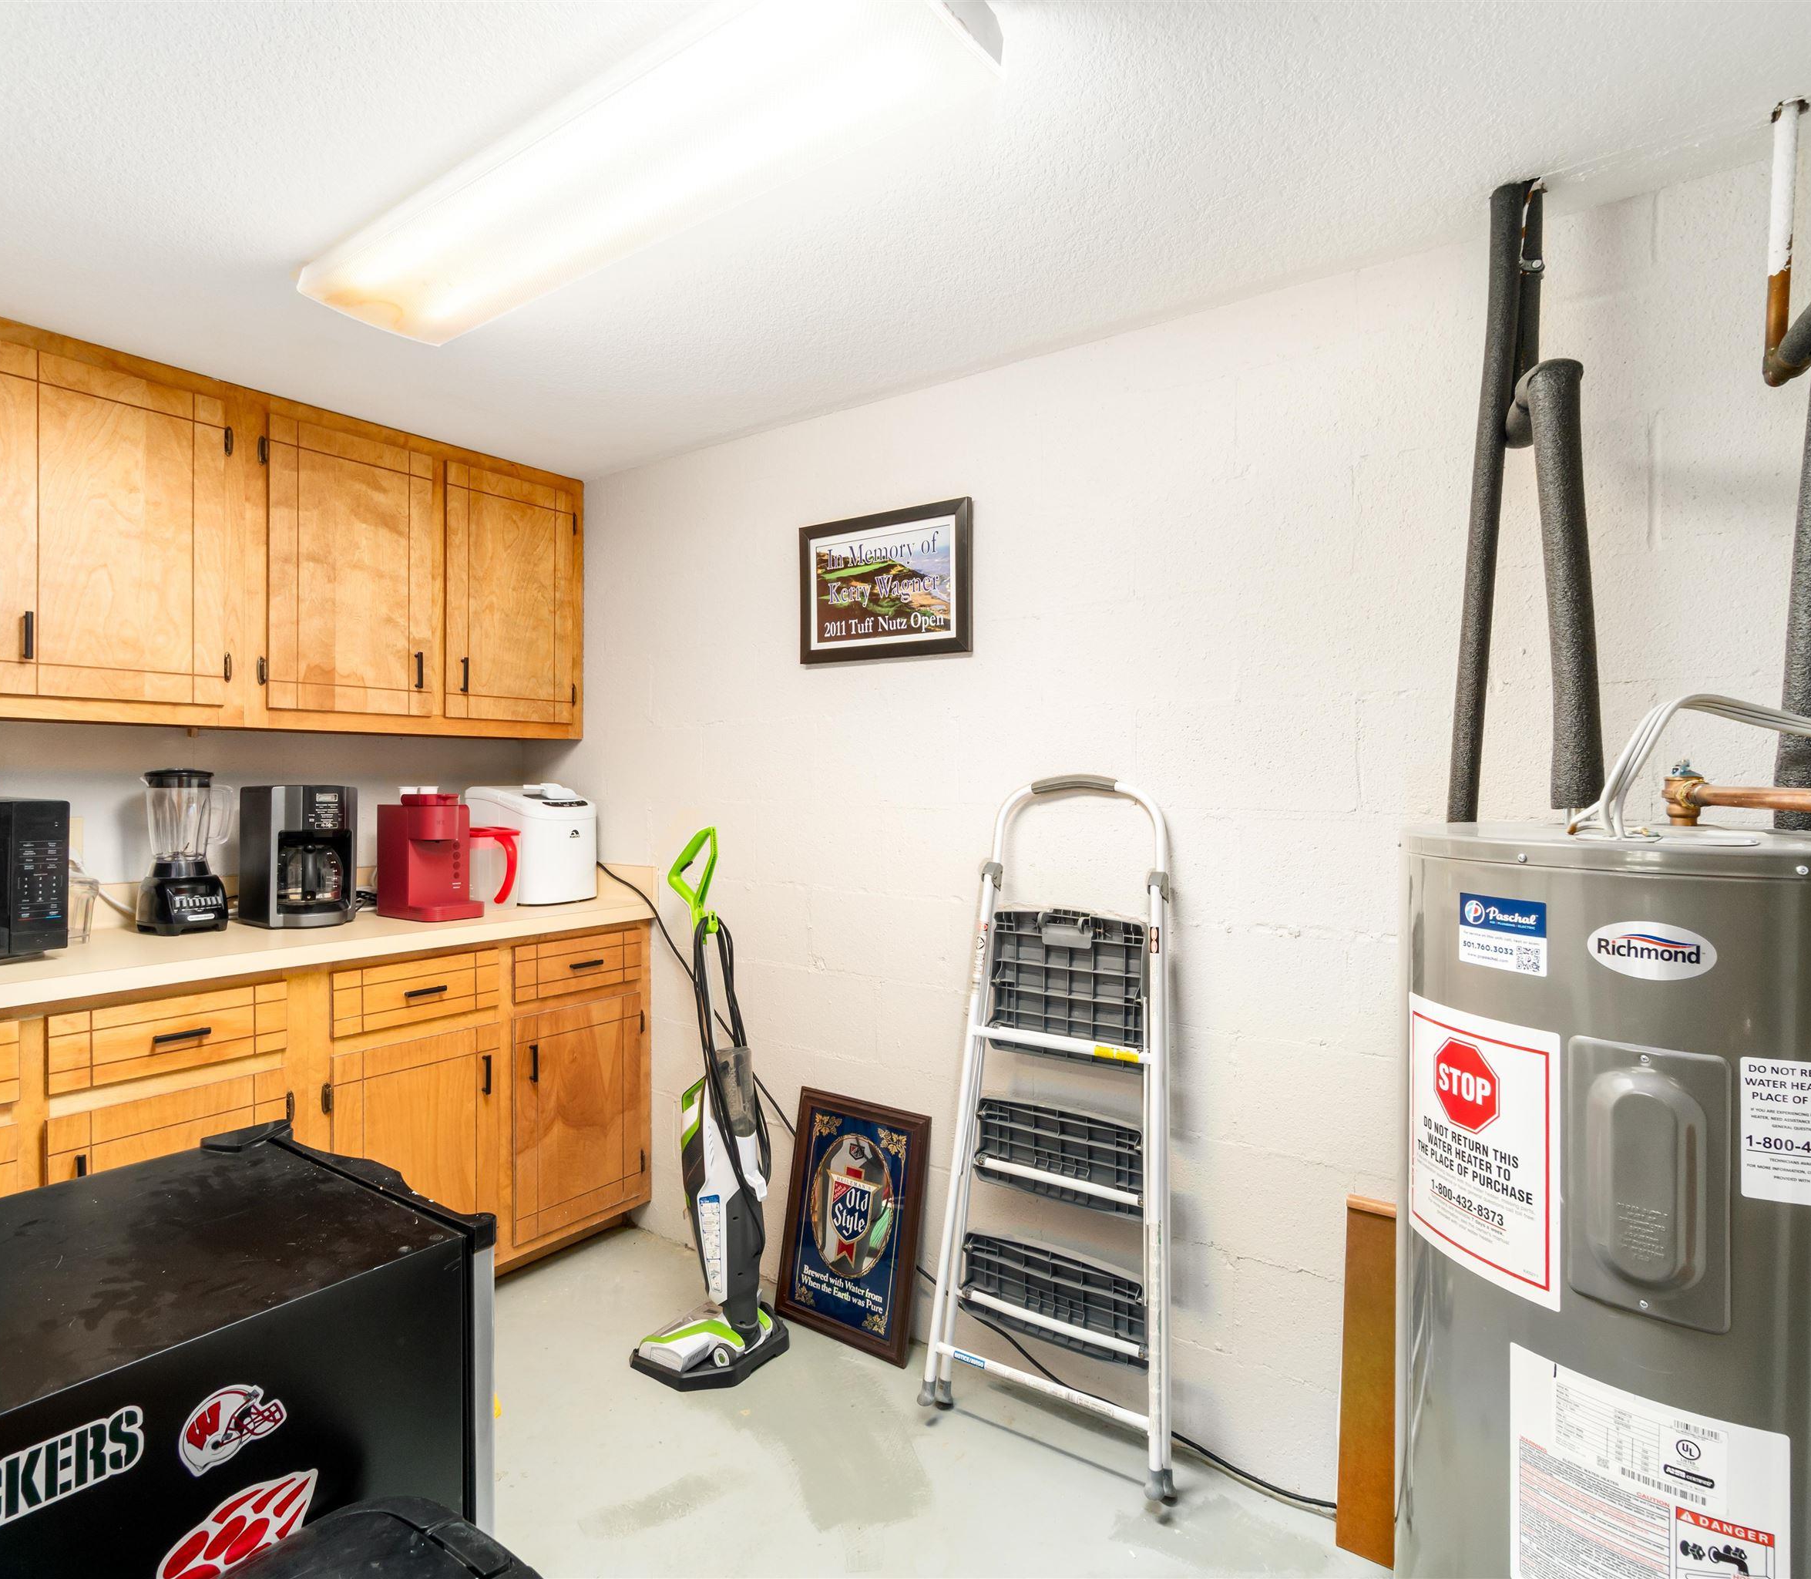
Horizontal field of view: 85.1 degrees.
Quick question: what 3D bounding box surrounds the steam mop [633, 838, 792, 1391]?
[{"bbox_3d":[-0.433,0.679,2.267,0.320,1.183,0.335,1,1,36],"label":"steam mop"}]

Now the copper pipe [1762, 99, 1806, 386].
[{"bbox_3d":[1.166,-0.722,1.314,0.030,0.370,0.032,1,1,36],"label":"copper pipe"}]

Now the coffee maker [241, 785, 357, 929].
[{"bbox_3d":[-1.517,0.163,2.495,0.245,0.337,0.205,1,1,36],"label":"coffee maker"}]

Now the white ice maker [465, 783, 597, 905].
[{"bbox_3d":[-1.126,0.168,2.971,0.310,0.333,0.237,1,1,36],"label":"white ice maker"}]

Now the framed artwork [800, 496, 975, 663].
[{"bbox_3d":[-0.060,-0.480,2.326,0.500,0.340,0.022,1,1,36],"label":"framed artwork"}]

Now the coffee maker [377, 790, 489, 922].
[{"bbox_3d":[-1.244,0.173,2.599,0.250,0.325,0.163,1,1,36],"label":"coffee maker"}]

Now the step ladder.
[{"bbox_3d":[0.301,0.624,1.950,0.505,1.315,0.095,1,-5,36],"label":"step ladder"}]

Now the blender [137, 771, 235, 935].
[{"bbox_3d":[-1.689,0.142,2.327,0.170,0.375,0.187,1,1,28],"label":"blender"}]

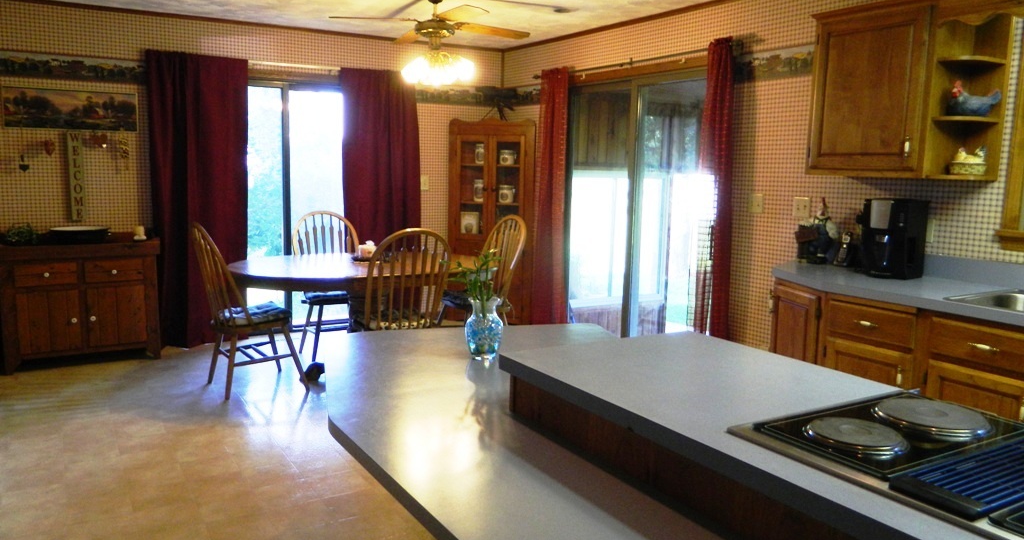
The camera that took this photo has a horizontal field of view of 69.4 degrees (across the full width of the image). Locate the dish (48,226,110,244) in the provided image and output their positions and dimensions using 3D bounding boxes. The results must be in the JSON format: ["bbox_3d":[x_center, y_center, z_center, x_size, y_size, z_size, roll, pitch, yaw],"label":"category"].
[{"bbox_3d":[-2.970,-0.242,5.077,0.410,0.075,0.410,-4,10,-32],"label":"dish"}]

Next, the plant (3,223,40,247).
[{"bbox_3d":[-3.218,-0.236,4.839,0.190,0.150,0.180,-4,10,-32],"label":"plant"}]

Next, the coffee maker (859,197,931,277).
[{"bbox_3d":[1.829,-0.154,3.559,0.235,0.370,0.215,-4,10,-33],"label":"coffee maker"}]

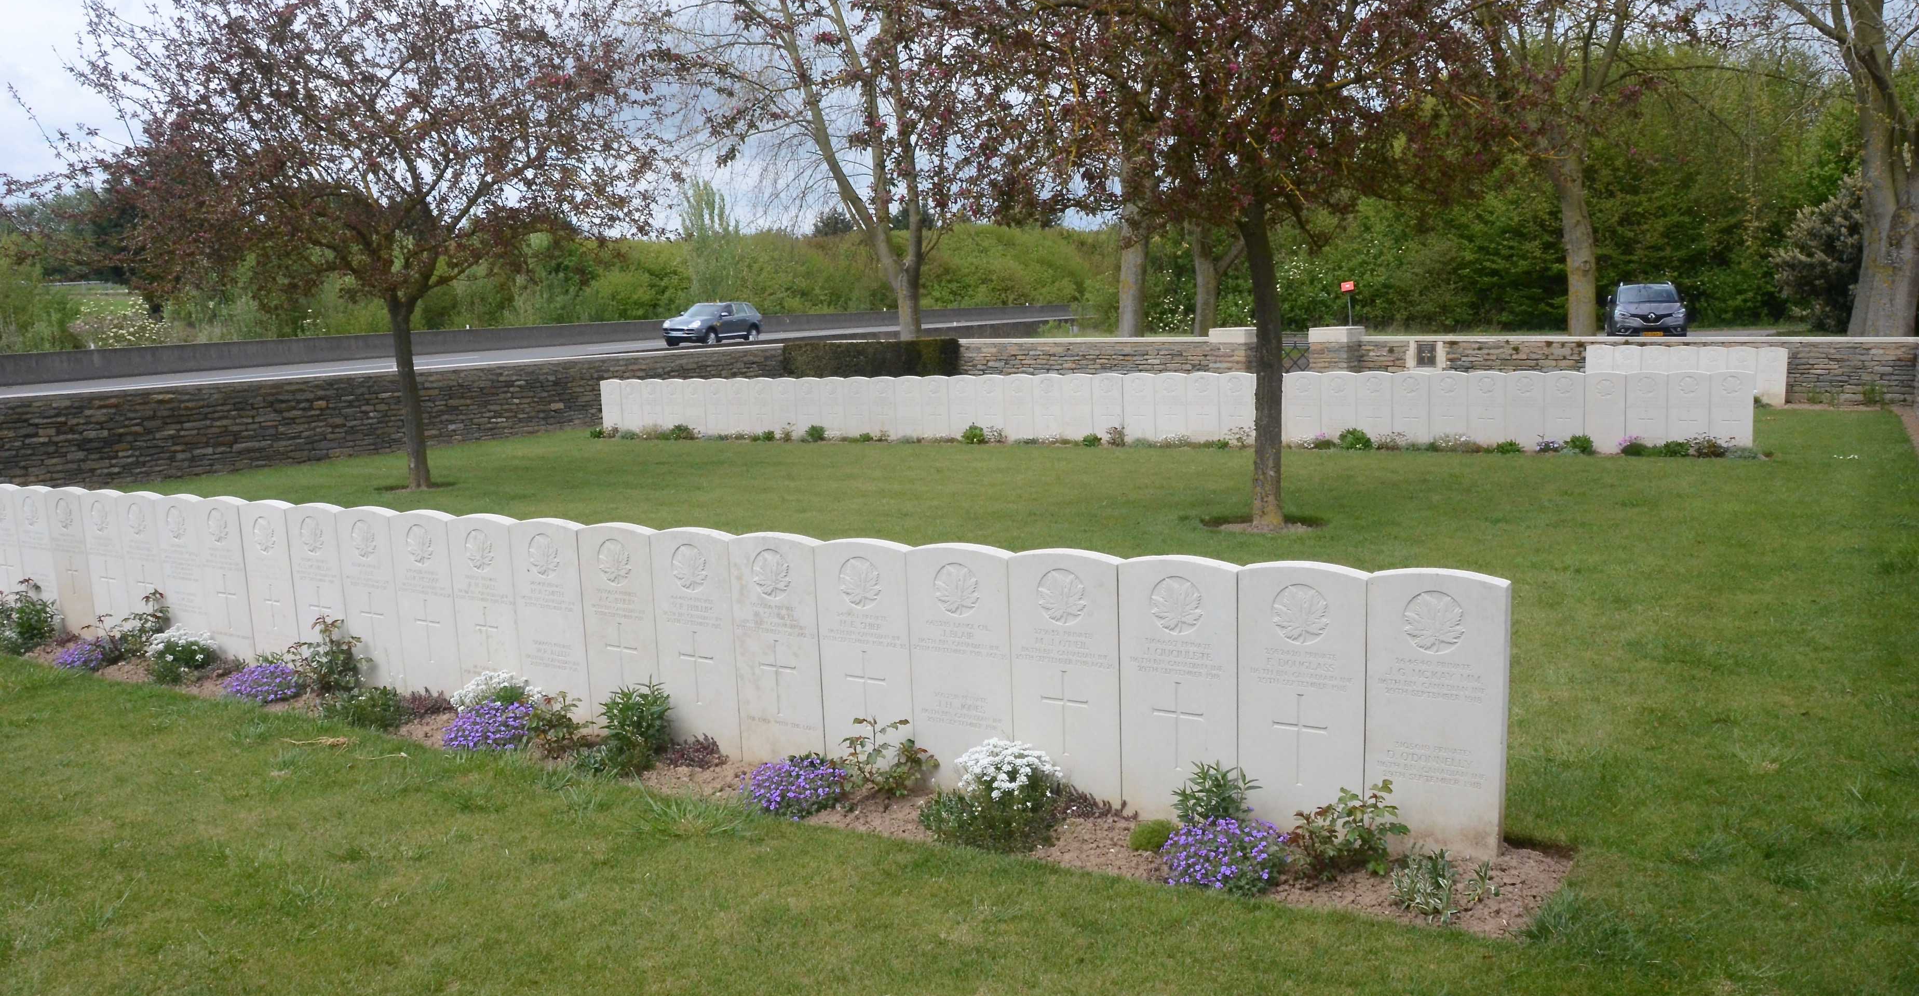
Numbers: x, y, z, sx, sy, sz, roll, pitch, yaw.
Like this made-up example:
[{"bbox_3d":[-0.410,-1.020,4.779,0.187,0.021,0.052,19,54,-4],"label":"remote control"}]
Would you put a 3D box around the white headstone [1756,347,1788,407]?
[{"bbox_3d":[11.170,-1.654,19.750,0.381,0.810,0.078,2,9,30],"label":"white headstone"}]

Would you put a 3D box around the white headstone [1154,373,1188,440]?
[{"bbox_3d":[2.393,-1.003,16.186,0.381,0.813,0.076,2,9,30],"label":"white headstone"}]

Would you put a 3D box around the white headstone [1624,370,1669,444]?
[{"bbox_3d":[6.608,-0.816,13.801,0.381,0.800,0.078,2,9,30],"label":"white headstone"}]

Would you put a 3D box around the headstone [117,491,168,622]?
[{"bbox_3d":[-4.163,0.373,7.389,0.381,0.835,0.078,3,10,31],"label":"headstone"}]

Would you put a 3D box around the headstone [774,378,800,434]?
[{"bbox_3d":[-2.250,-1.186,18.934,0.381,0.825,0.078,3,10,30],"label":"headstone"}]

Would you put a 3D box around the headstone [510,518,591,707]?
[{"bbox_3d":[-1.600,0.490,5.721,0.380,0.830,0.076,3,10,31],"label":"headstone"}]

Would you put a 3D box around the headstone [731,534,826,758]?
[{"bbox_3d":[-0.633,0.540,5.177,0.381,0.855,0.078,3,10,31],"label":"headstone"}]

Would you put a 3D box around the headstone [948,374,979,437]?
[{"bbox_3d":[0.071,-1.093,17.526,0.381,0.813,0.076,2,9,30],"label":"headstone"}]

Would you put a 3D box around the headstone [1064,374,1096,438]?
[{"bbox_3d":[1.400,-1.042,16.760,0.381,0.813,0.076,2,9,30],"label":"headstone"}]

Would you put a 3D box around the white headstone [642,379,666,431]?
[{"bbox_3d":[-4.216,-1.259,20.022,0.381,0.780,0.078,2,9,30],"label":"white headstone"}]

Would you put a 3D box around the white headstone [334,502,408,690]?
[{"bbox_3d":[-2.559,0.432,6.313,0.380,0.800,0.076,3,10,31],"label":"white headstone"}]

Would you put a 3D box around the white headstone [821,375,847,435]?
[{"bbox_3d":[-1.585,-1.161,18.554,0.381,0.825,0.078,3,10,30],"label":"white headstone"}]

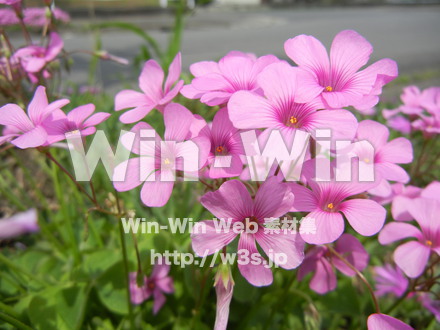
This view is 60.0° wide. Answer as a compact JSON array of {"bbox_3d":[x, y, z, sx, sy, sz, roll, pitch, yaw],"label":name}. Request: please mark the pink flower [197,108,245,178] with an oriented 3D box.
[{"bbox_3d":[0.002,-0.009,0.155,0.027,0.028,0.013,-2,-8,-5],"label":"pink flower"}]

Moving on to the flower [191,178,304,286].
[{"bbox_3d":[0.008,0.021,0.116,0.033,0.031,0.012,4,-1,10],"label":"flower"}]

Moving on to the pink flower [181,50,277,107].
[{"bbox_3d":[0.004,-0.025,0.127,0.036,0.014,0.036,2,41,-4],"label":"pink flower"}]

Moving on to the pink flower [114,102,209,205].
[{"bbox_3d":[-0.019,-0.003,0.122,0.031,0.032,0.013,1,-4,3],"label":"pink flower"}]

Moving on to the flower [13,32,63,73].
[{"bbox_3d":[-0.107,-0.063,0.226,0.034,0.014,0.034,6,44,-13],"label":"flower"}]

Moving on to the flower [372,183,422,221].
[{"bbox_3d":[0.095,0.023,0.204,0.030,0.013,0.030,-7,33,16],"label":"flower"}]

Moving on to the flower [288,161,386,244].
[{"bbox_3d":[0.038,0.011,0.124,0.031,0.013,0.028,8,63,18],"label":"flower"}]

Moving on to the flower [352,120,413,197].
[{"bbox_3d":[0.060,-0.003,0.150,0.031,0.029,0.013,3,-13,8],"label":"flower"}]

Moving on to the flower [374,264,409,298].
[{"bbox_3d":[0.104,0.072,0.224,0.018,0.024,0.024,30,70,11],"label":"flower"}]

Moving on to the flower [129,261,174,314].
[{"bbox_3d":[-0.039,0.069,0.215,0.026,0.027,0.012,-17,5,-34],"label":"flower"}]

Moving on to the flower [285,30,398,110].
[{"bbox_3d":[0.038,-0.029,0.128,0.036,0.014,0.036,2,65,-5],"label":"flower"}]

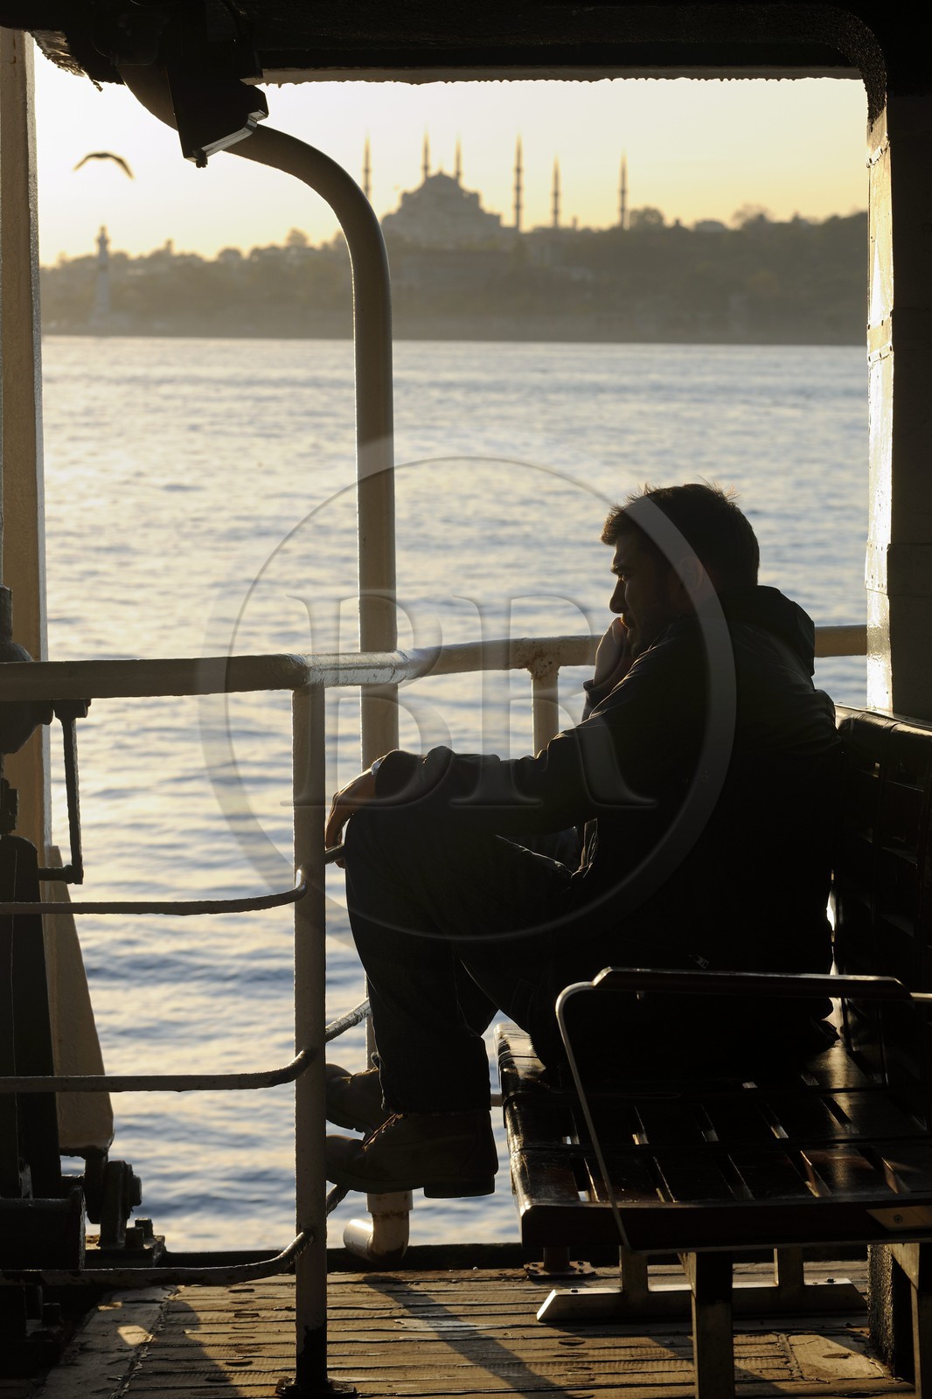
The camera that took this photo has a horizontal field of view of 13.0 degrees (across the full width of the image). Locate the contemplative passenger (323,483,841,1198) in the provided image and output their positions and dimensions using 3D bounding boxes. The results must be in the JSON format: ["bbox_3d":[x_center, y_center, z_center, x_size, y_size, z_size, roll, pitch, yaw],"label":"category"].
[{"bbox_3d":[0.170,0.207,6.100,0.750,1.030,0.540,1,5,6],"label":"contemplative passenger"}]

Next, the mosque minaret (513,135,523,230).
[{"bbox_3d":[26.007,-254.663,2052.894,5.500,64.000,5.500,1,5,0],"label":"mosque minaret"}]

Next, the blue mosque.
[{"bbox_3d":[14.515,-257.462,2081.827,119.000,64.000,67.000,-2,6,-29],"label":"blue mosque"}]

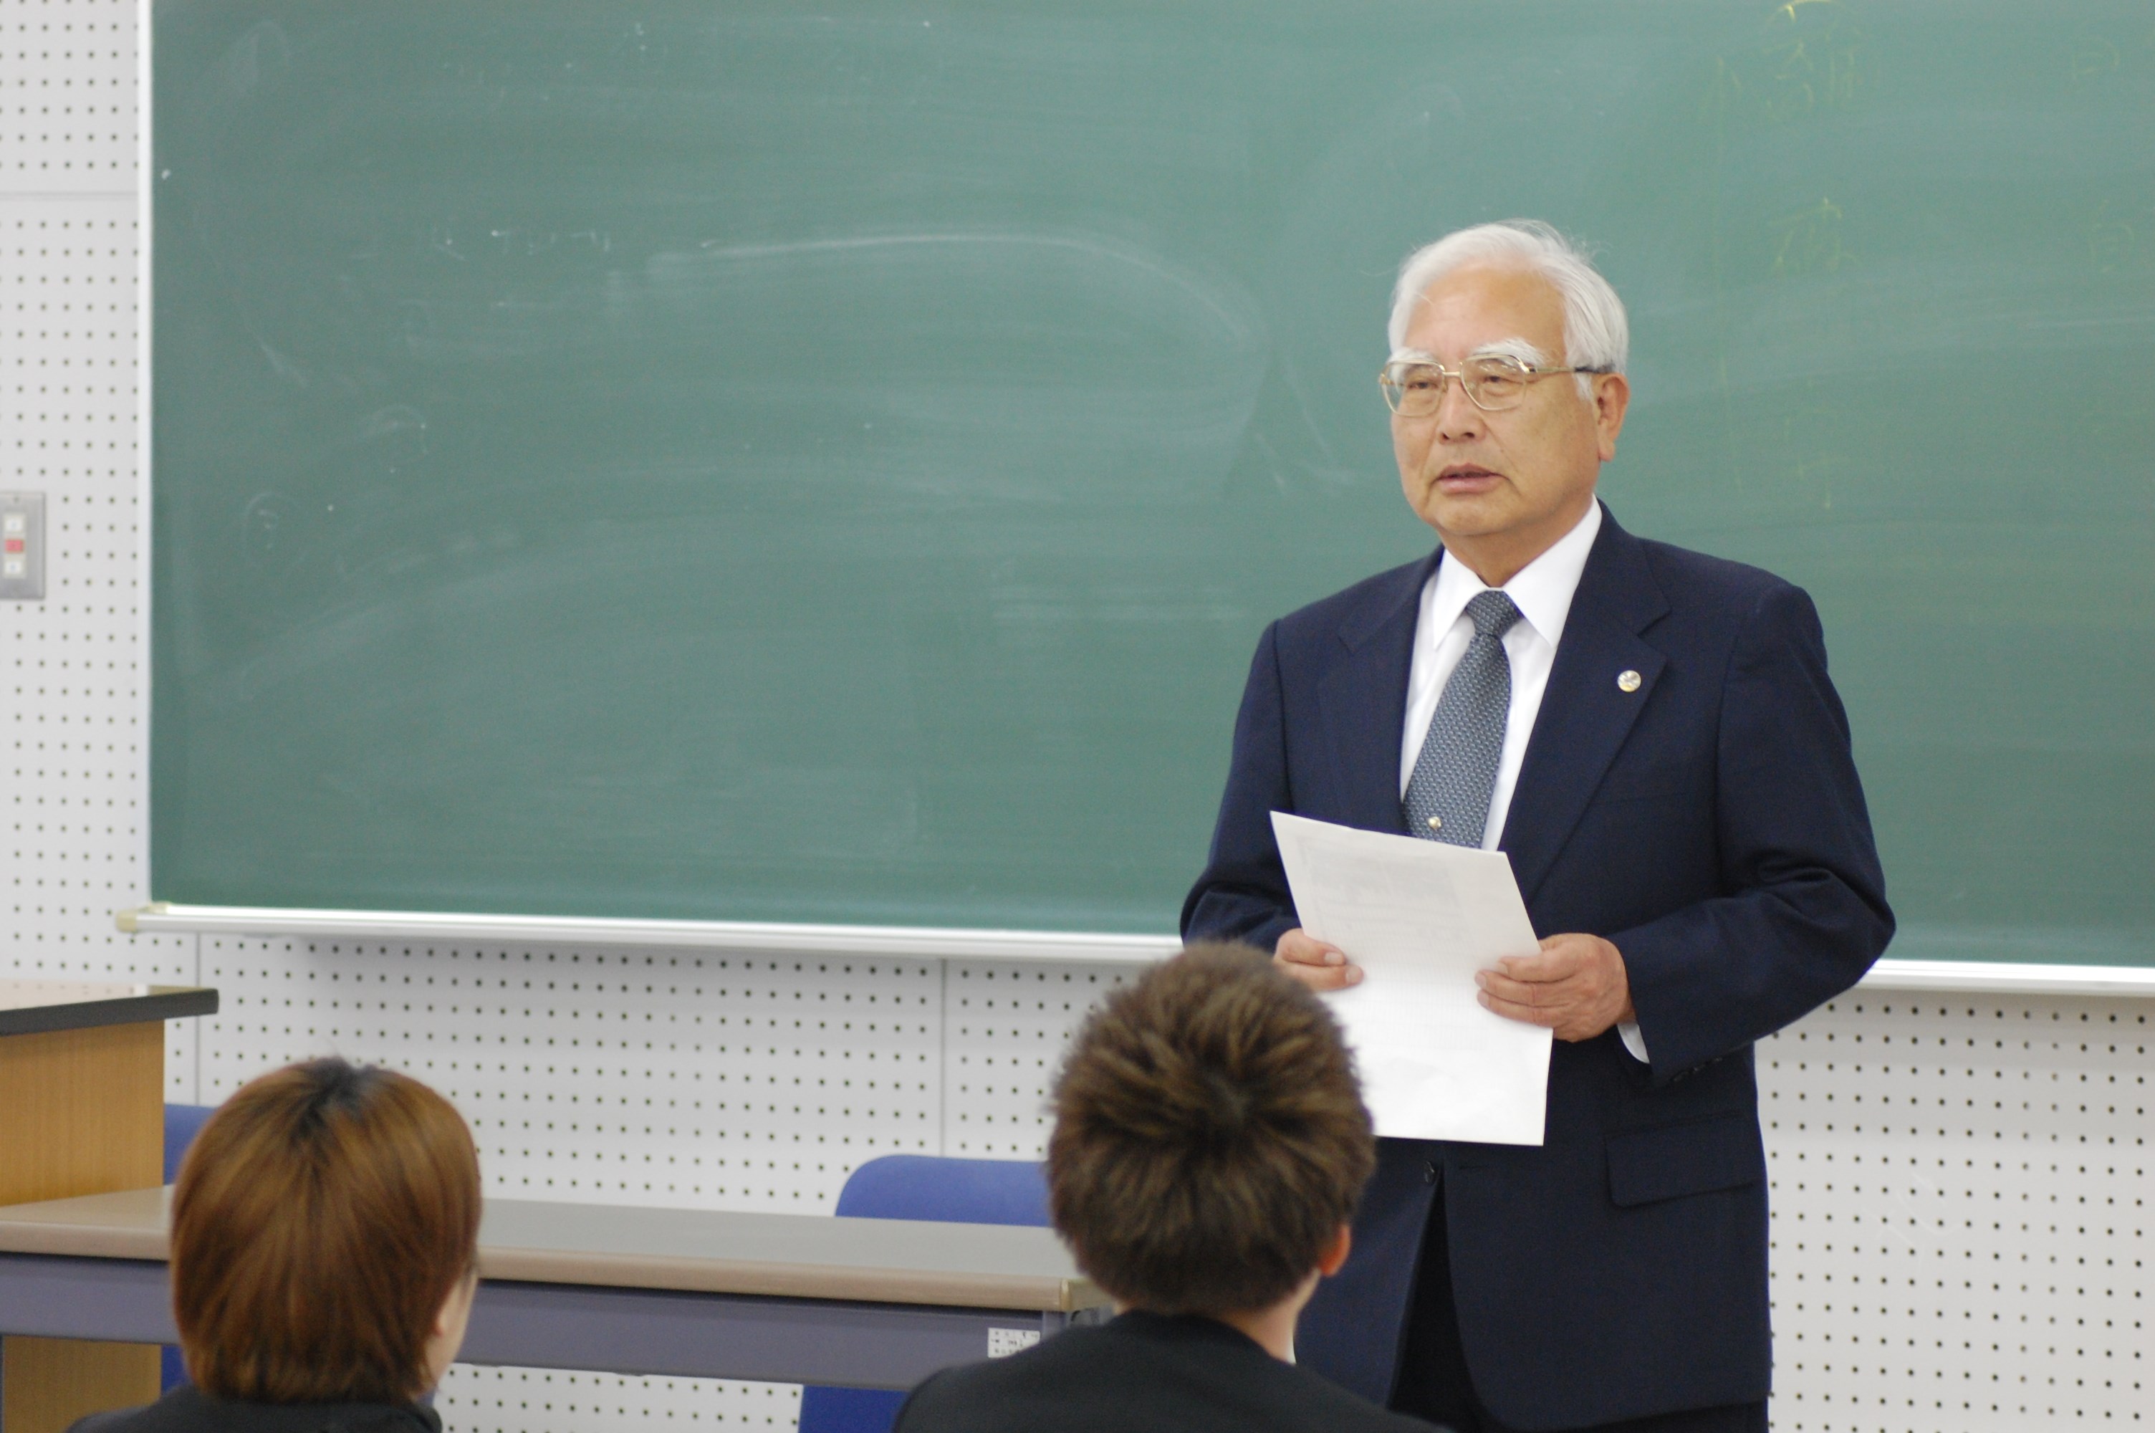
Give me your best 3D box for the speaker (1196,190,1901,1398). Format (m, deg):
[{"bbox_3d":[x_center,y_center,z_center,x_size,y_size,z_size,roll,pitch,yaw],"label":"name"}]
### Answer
[{"bbox_3d":[0.352,0.427,7.410,0.600,1.650,0.430,1,2,29],"label":"speaker"}]

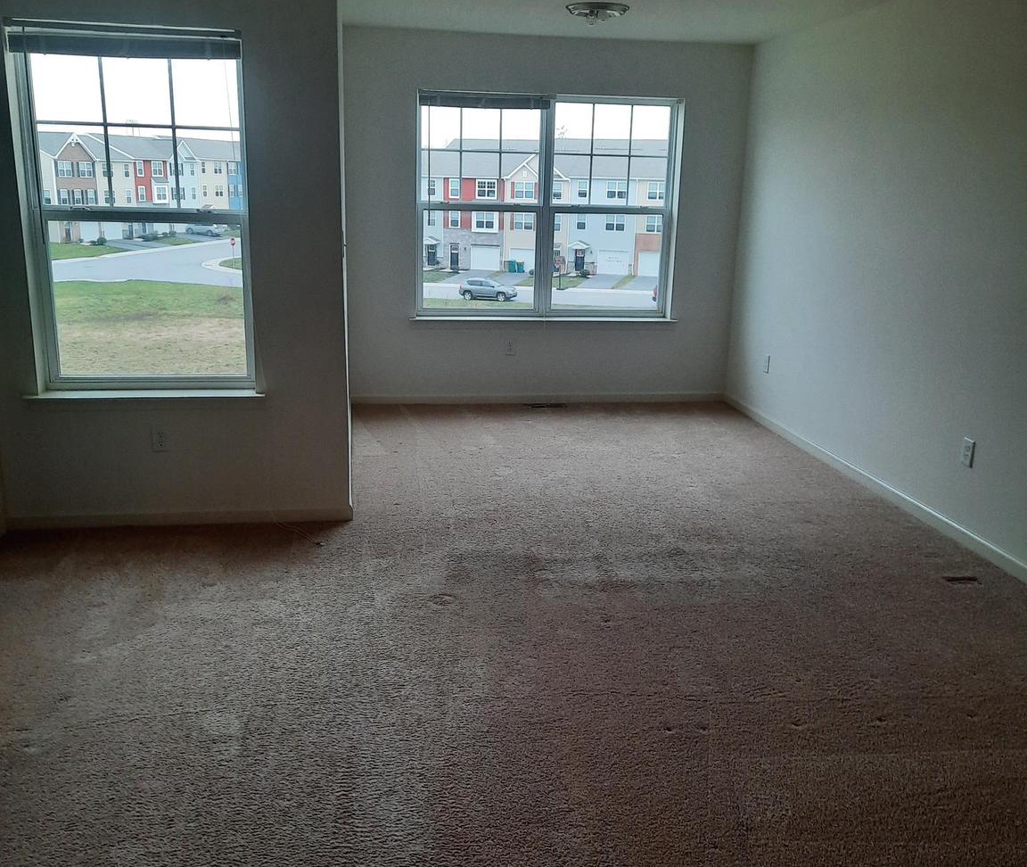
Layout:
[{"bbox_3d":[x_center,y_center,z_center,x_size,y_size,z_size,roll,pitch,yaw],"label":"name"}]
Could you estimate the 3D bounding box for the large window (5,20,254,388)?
[{"bbox_3d":[-1.539,-0.899,4.085,0.878,1.447,0.120,-1,15,-9],"label":"large window"}]

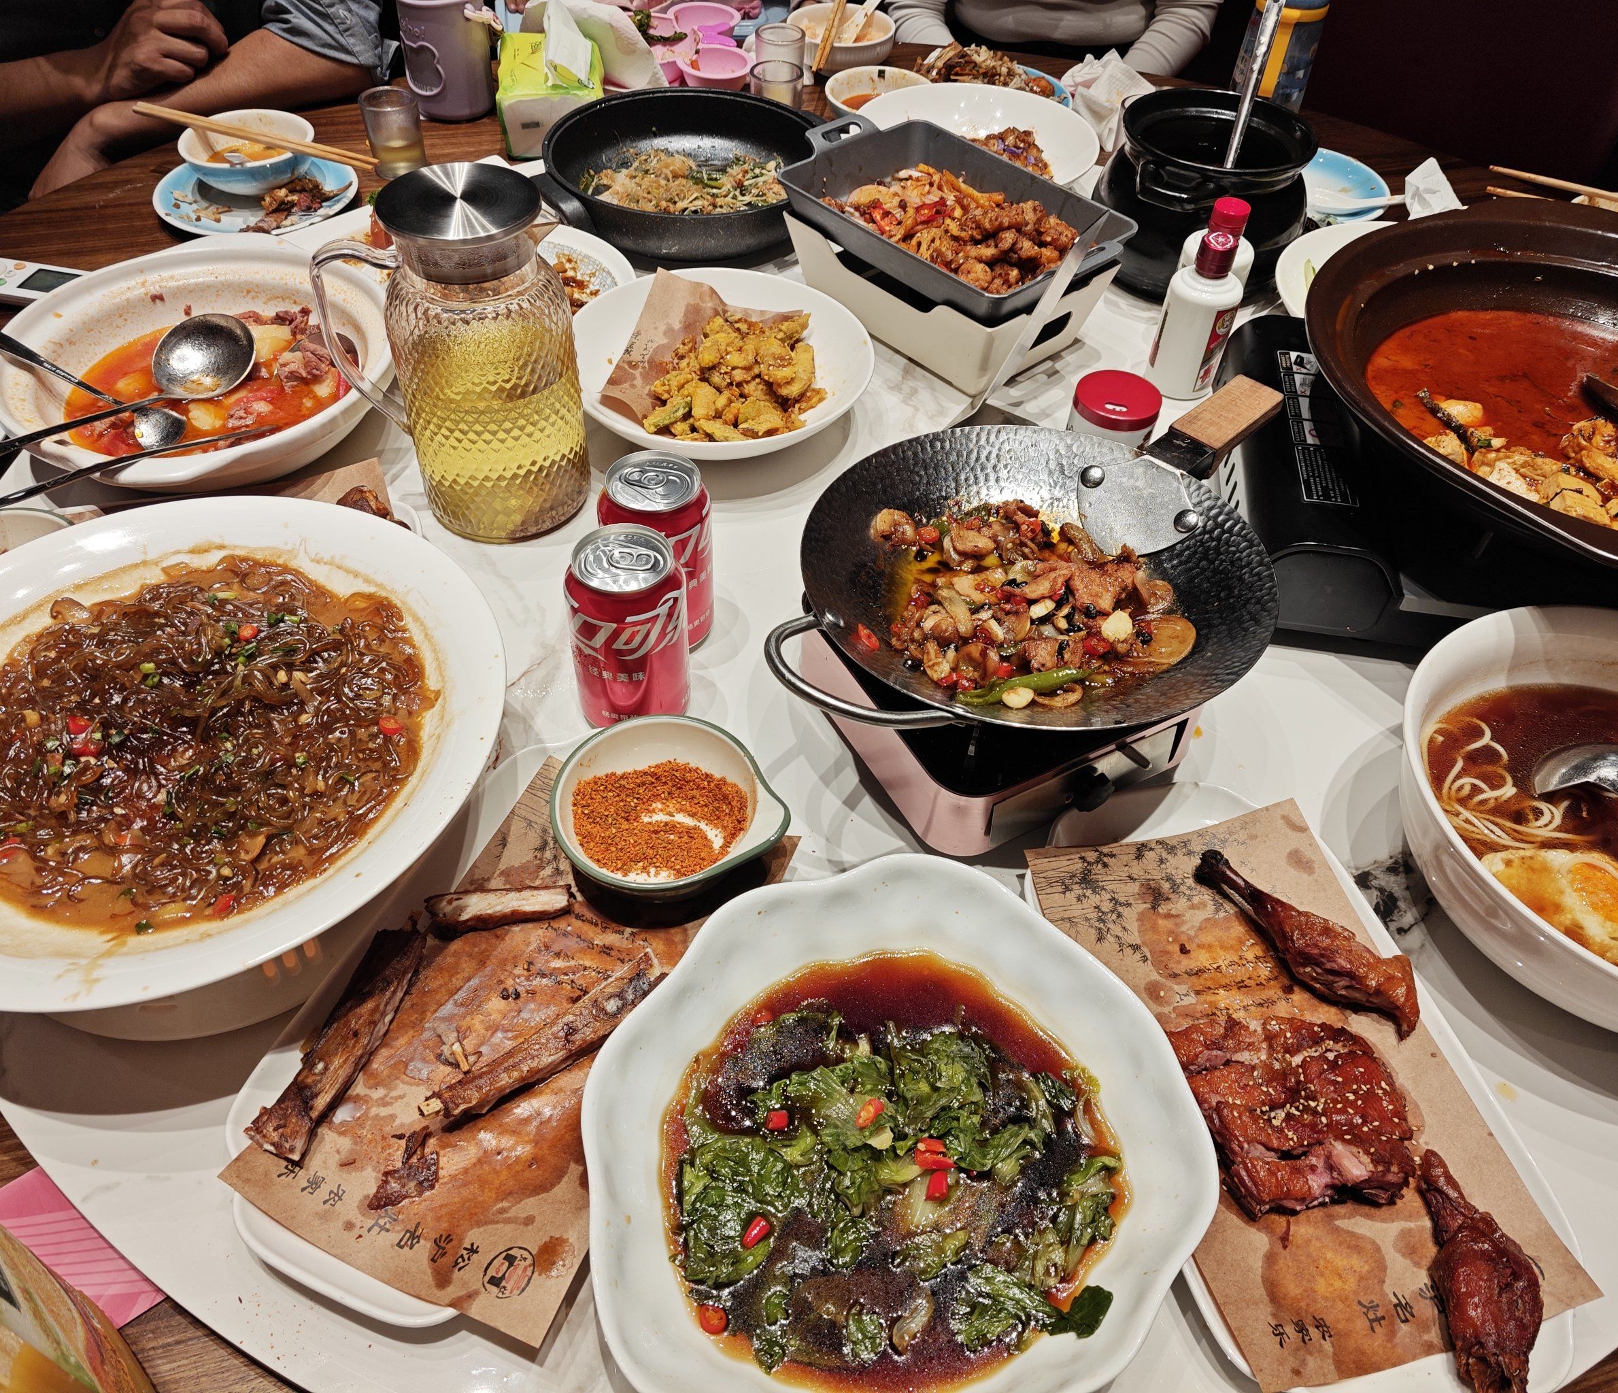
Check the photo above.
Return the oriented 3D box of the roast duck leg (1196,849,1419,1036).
[{"bbox_3d":[0.248,0.117,0.615,0.122,0.036,0.045,36,56,26],"label":"roast duck leg"}]

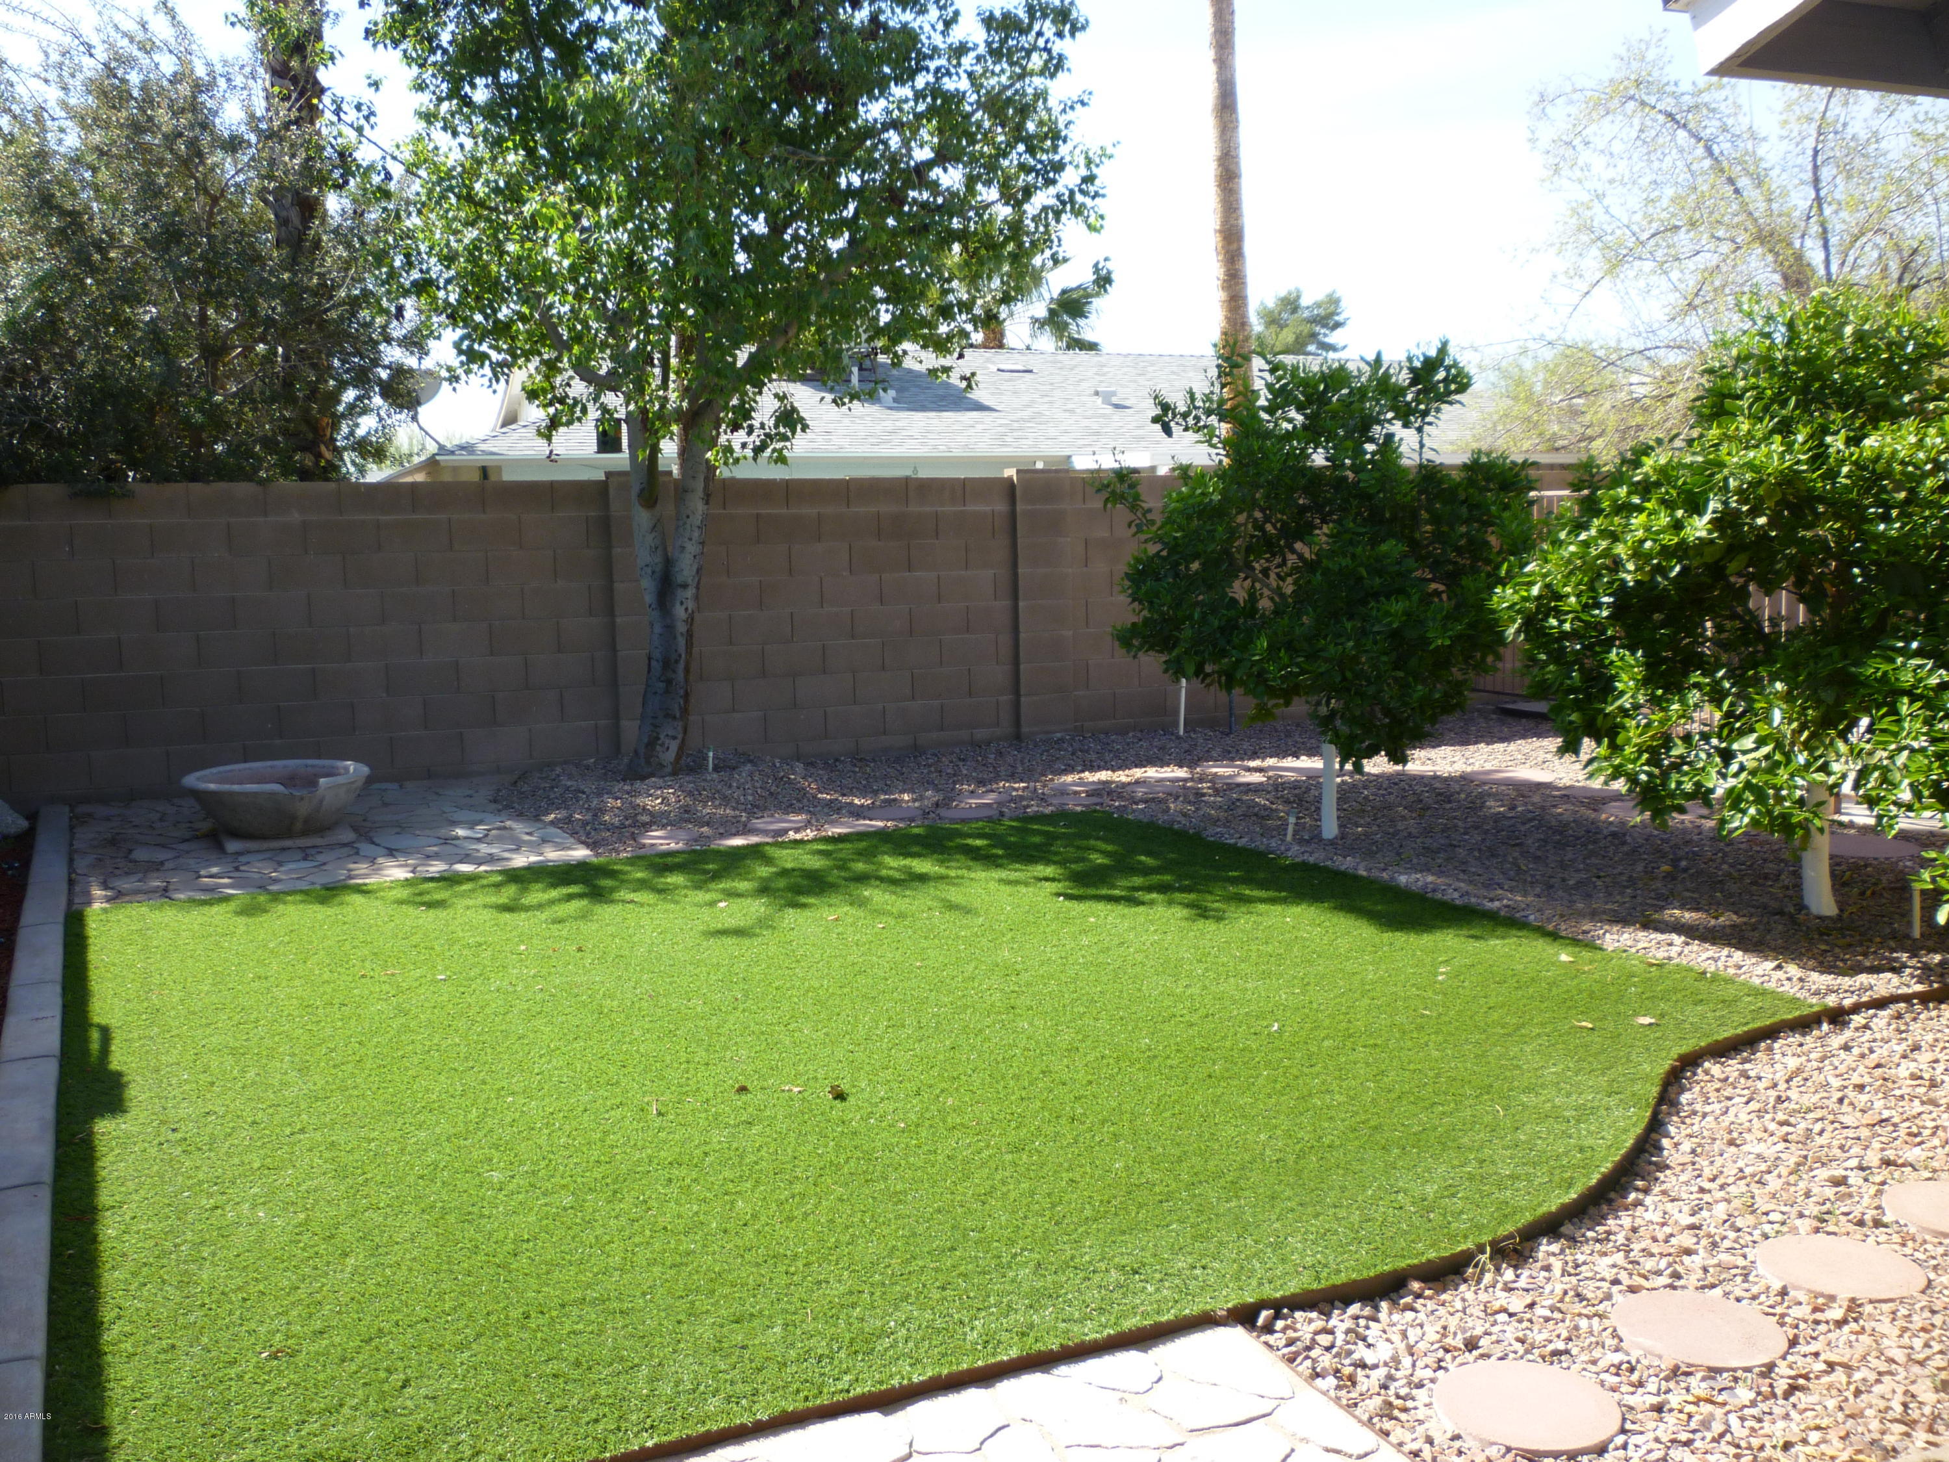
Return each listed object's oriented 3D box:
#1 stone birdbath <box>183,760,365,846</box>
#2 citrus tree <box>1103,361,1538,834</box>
[{"bbox_3d":[-3.500,0.374,8.229,0.874,0.298,0.874,-6,9,-37],"label":"stone birdbath"},{"bbox_3d":[1.565,-0.615,7.552,1.929,2.240,1.891,-1,7,0],"label":"citrus tree"}]

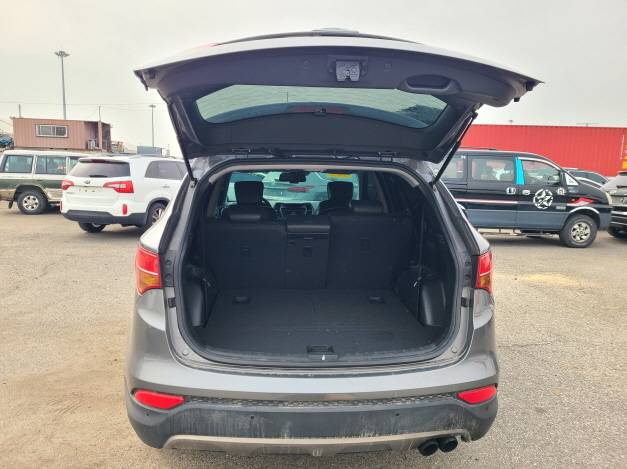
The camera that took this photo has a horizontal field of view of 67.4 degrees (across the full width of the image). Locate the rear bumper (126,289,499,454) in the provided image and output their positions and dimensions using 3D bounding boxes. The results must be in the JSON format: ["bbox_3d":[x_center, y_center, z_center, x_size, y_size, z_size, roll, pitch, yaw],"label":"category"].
[{"bbox_3d":[0.036,0.660,2.359,1.840,0.680,0.500,0,8,-5],"label":"rear bumper"}]

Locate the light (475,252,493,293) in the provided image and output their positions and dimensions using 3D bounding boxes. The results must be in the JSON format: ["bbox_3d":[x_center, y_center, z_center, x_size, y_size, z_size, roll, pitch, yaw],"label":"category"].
[{"bbox_3d":[0.856,0.184,2.353,0.160,0.245,0.250,0,8,-5],"label":"light"}]

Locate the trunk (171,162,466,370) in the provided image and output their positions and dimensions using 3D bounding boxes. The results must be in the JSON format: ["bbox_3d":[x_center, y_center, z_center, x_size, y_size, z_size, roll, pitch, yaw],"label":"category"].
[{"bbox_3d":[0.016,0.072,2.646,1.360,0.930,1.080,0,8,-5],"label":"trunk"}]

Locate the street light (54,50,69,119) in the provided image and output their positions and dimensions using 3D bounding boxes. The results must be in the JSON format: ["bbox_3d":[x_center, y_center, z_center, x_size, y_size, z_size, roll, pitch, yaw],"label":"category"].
[{"bbox_3d":[-51.071,-25.432,96.726,2.800,23.696,2.800,0,8,-5],"label":"street light"}]

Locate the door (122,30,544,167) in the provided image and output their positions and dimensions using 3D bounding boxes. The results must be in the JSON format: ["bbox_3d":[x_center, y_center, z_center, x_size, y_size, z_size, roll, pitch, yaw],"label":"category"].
[{"bbox_3d":[0.060,-0.582,2.120,1.500,0.360,1.220,0,-5,-5],"label":"door"}]

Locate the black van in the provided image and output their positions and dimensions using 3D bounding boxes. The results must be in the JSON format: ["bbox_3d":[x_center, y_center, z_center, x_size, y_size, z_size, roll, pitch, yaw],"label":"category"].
[{"bbox_3d":[4.129,-0.862,10.568,4.690,1.950,1.820,3,9,12],"label":"black van"}]

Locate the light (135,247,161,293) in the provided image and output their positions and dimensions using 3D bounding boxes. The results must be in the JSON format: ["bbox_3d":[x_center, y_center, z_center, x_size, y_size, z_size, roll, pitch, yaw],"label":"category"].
[{"bbox_3d":[-0.769,0.177,2.225,0.160,0.245,0.250,0,8,-5],"label":"light"}]

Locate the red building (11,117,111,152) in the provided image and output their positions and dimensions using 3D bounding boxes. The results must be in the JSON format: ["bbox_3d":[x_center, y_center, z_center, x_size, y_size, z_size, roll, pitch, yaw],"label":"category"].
[{"bbox_3d":[-21.672,-8.751,41.294,7.300,2.450,3.000,0,8,-8],"label":"red building"}]

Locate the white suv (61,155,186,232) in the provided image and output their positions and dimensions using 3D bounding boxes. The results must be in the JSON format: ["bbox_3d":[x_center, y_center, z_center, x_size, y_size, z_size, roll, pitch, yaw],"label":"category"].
[{"bbox_3d":[-3.868,-1.047,11.708,1.885,1.730,4.685,3,9,16],"label":"white suv"}]

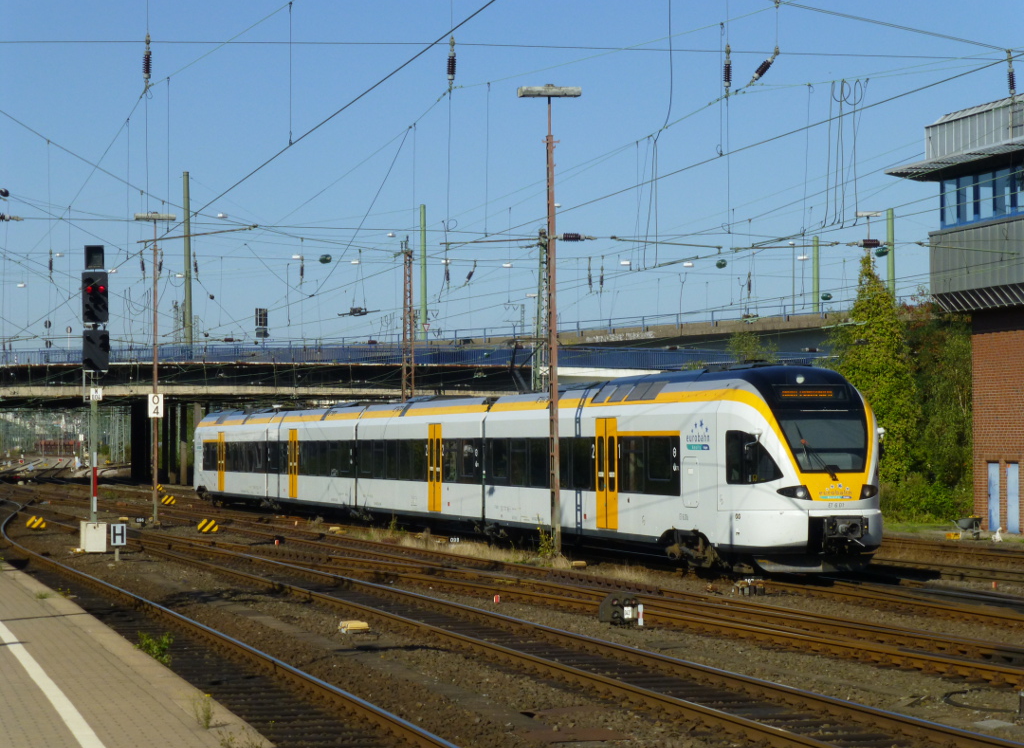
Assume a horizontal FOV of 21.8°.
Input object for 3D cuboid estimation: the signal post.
[{"bbox_3d":[-10.257,0.578,65.500,0.670,7.400,0.550,0,-2,-10],"label":"signal post"}]

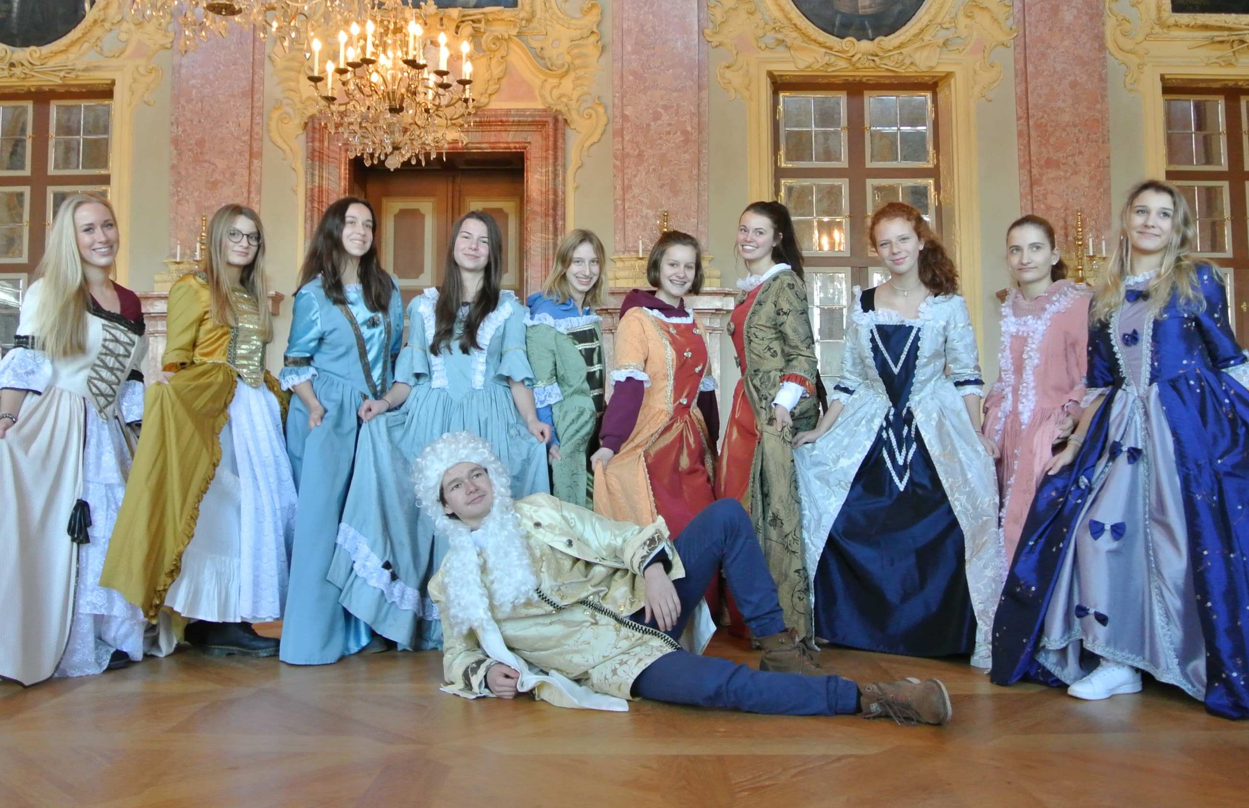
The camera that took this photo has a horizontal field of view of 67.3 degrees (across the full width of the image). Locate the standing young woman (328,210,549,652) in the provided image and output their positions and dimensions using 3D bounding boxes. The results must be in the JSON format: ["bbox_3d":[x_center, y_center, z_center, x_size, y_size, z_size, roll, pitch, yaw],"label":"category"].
[{"bbox_3d":[-0.702,0.099,3.540,0.800,1.680,0.520,0,-3,-10],"label":"standing young woman"}]

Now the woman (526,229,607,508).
[{"bbox_3d":[-0.233,0.123,3.830,0.460,1.660,0.430,3,-4,-42],"label":"woman"}]

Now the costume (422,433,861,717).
[{"bbox_3d":[0.086,0.492,2.900,1.480,0.800,0.700,0,-4,0],"label":"costume"}]

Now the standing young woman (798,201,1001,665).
[{"bbox_3d":[1.025,0.086,3.500,0.740,1.690,0.560,-2,-3,26],"label":"standing young woman"}]

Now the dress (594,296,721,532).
[{"bbox_3d":[0.131,0.229,3.770,0.620,1.380,0.500,1,-4,-22],"label":"dress"}]

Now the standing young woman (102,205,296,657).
[{"bbox_3d":[-1.601,0.088,3.550,0.540,1.700,0.700,-4,-5,44],"label":"standing young woman"}]

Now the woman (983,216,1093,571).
[{"bbox_3d":[1.574,0.109,3.580,0.440,1.650,0.480,3,-4,-45],"label":"woman"}]

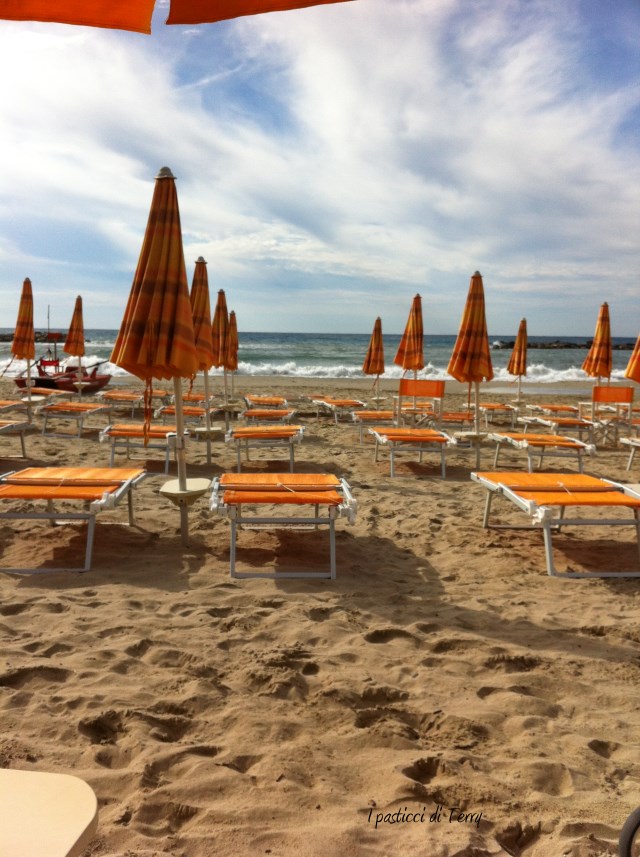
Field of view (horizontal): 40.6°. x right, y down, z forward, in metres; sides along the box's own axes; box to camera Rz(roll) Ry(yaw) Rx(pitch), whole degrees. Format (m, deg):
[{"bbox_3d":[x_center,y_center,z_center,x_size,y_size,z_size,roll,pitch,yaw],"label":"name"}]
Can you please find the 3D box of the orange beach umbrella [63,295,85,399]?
[{"bbox_3d":[-5.214,-1.661,18.374,0.440,2.300,0.440,1,6,-3],"label":"orange beach umbrella"}]

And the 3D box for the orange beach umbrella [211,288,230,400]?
[{"bbox_3d":[-1.631,-1.140,14.323,0.380,2.310,0.380,1,6,-3],"label":"orange beach umbrella"}]

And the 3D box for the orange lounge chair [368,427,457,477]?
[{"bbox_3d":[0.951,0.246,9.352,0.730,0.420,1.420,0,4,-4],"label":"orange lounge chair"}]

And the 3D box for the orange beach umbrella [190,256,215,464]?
[{"bbox_3d":[-1.332,-0.779,9.849,0.450,2.299,0.450,1,6,0],"label":"orange beach umbrella"}]

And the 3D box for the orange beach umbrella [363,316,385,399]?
[{"bbox_3d":[1.242,-1.352,19.483,0.430,2.299,0.430,1,6,0],"label":"orange beach umbrella"}]

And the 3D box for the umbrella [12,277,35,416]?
[{"bbox_3d":[-4.666,-1.242,13.787,0.380,2.299,0.380,1,6,0],"label":"umbrella"}]

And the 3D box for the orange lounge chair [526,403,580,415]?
[{"bbox_3d":[4.983,-0.252,18.335,0.740,0.400,1.420,1,6,-2],"label":"orange lounge chair"}]

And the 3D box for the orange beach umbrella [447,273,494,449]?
[{"bbox_3d":[1.738,-0.639,9.924,0.520,2.300,0.520,1,6,-3],"label":"orange beach umbrella"}]

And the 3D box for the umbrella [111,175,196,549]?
[{"bbox_3d":[-0.977,-0.412,5.235,0.540,2.280,0.540,1,6,-3],"label":"umbrella"}]

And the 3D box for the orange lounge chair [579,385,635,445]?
[{"bbox_3d":[4.146,-0.170,12.489,0.600,0.890,0.520,0,6,-5],"label":"orange lounge chair"}]

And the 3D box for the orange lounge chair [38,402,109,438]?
[{"bbox_3d":[-3.735,-0.145,13.136,0.740,0.400,1.420,1,6,-1],"label":"orange lounge chair"}]

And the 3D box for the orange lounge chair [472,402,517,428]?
[{"bbox_3d":[3.578,-0.239,18.034,0.740,0.400,1.420,0,6,-4],"label":"orange lounge chair"}]

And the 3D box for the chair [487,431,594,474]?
[{"bbox_3d":[2.337,0.324,9.335,0.740,0.400,1.420,1,6,-3],"label":"chair"}]

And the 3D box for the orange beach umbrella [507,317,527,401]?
[{"bbox_3d":[4.421,-1.318,19.394,0.420,2.299,0.420,1,6,0],"label":"orange beach umbrella"}]

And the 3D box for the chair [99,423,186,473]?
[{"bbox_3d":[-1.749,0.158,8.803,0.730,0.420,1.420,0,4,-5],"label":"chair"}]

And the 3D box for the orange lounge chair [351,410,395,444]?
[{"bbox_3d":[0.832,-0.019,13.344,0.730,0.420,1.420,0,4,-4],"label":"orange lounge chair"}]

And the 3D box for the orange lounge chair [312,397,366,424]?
[{"bbox_3d":[0.495,-0.334,18.124,0.740,0.400,1.420,0,6,-11],"label":"orange lounge chair"}]

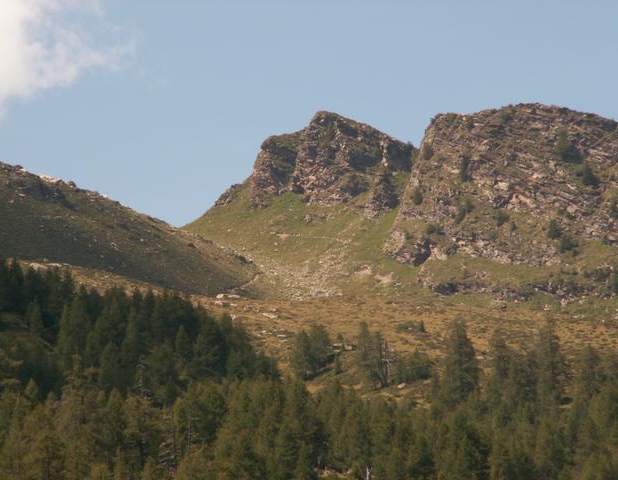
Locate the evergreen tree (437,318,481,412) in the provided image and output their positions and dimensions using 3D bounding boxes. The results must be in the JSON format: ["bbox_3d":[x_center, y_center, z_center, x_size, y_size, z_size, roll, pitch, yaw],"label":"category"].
[{"bbox_3d":[23.103,19.549,760.000,6.300,14.300,6.300,0,-10,0],"label":"evergreen tree"}]

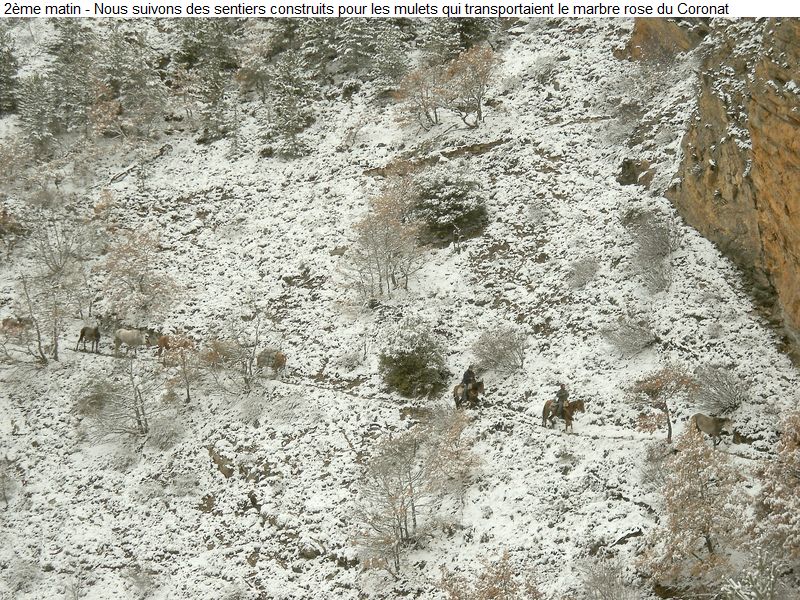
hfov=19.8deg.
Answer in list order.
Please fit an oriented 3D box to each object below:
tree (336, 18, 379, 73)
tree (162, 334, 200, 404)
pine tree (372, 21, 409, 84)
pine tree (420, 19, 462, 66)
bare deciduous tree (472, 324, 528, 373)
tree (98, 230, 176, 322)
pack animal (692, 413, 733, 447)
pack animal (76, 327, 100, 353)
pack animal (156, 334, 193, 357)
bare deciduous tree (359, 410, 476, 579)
[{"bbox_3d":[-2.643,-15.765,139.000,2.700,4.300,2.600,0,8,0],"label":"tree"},{"bbox_3d":[-10.648,3.338,111.500,1.900,3.300,1.800,0,6,0],"label":"tree"},{"bbox_3d":[-0.575,-15.285,138.500,2.300,4.600,2.300,0,8,0],"label":"pine tree"},{"bbox_3d":[2.594,-16.531,143.000,2.700,4.000,2.600,0,4,0],"label":"pine tree"},{"bbox_3d":[5.139,2.480,117.000,2.850,2.400,2.600,0,4,0],"label":"bare deciduous tree"},{"bbox_3d":[-14.571,-1.304,127.000,4.300,4.900,3.900,0,8,0],"label":"tree"},{"bbox_3d":[14.730,6.178,107.500,2.050,1.600,0.600,2,4,23],"label":"pack animal"},{"bbox_3d":[-16.964,2.103,125.000,1.900,1.500,0.600,3,5,33],"label":"pack animal"},{"bbox_3d":[-11.161,2.332,113.500,1.950,1.400,0.600,1,6,12],"label":"pack animal"},{"bbox_3d":[0.790,9.213,109.500,5.500,7.600,5.000,0,8,0],"label":"bare deciduous tree"}]

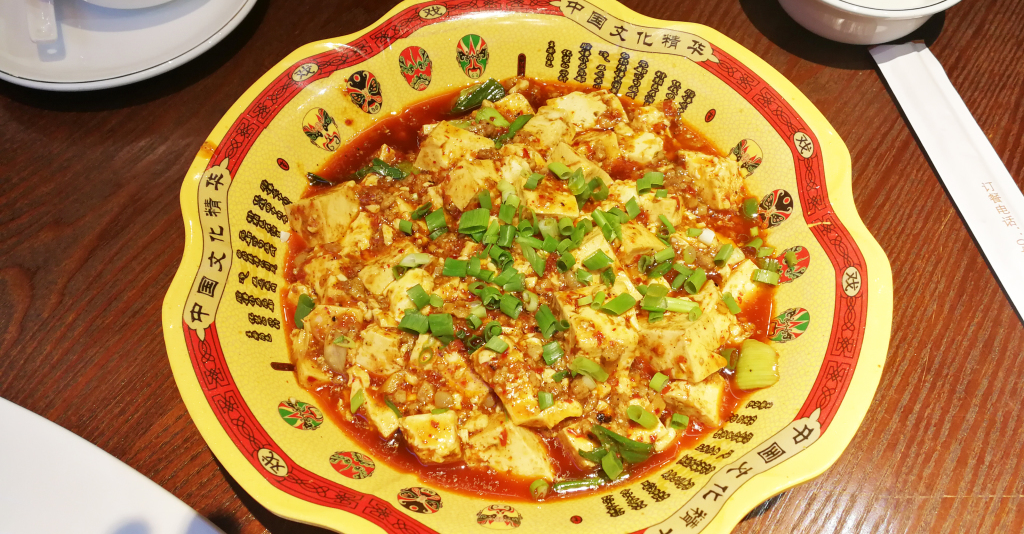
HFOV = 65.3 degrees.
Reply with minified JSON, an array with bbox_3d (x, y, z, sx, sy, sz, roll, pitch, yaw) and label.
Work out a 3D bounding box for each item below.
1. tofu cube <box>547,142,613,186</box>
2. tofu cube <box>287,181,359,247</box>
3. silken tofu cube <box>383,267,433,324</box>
[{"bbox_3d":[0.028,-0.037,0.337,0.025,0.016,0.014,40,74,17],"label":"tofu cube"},{"bbox_3d":[-0.077,-0.023,0.335,0.018,0.019,0.022,12,30,33],"label":"tofu cube"},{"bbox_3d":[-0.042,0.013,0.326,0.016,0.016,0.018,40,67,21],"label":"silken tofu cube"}]

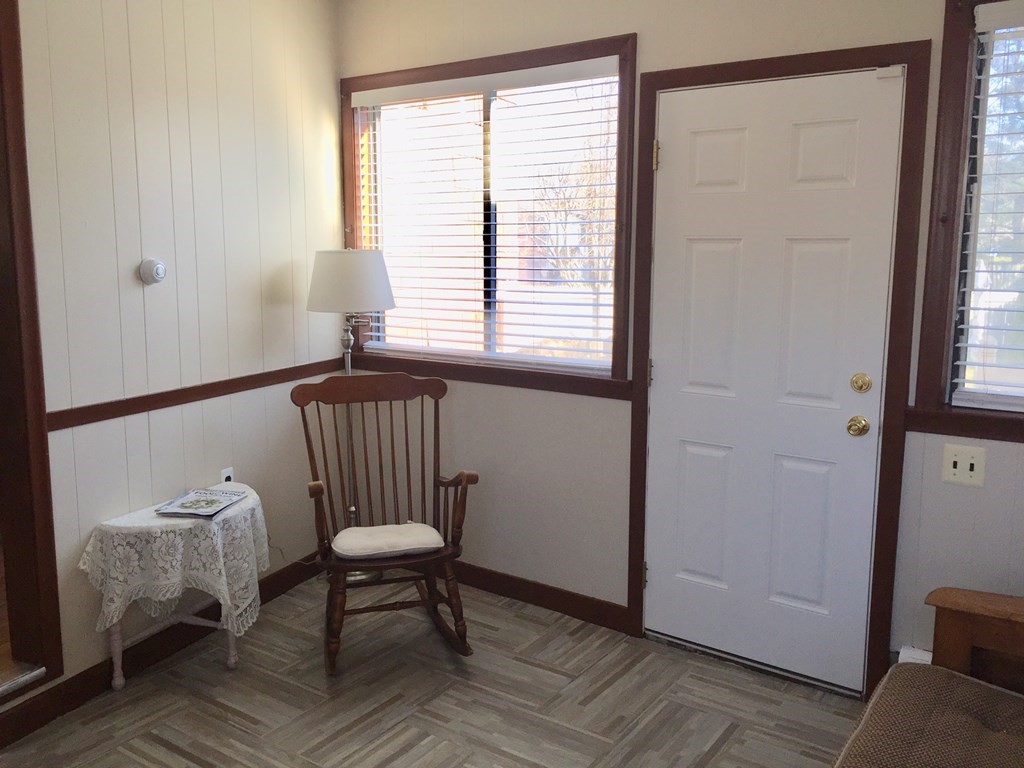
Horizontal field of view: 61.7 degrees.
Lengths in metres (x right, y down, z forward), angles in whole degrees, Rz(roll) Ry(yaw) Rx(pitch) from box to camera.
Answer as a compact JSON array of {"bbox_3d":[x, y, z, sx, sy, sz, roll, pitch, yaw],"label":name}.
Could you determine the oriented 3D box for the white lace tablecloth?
[{"bbox_3d":[-1.124,0.662,3.064,0.360,0.460,0.690,4,9,24],"label":"white lace tablecloth"}]

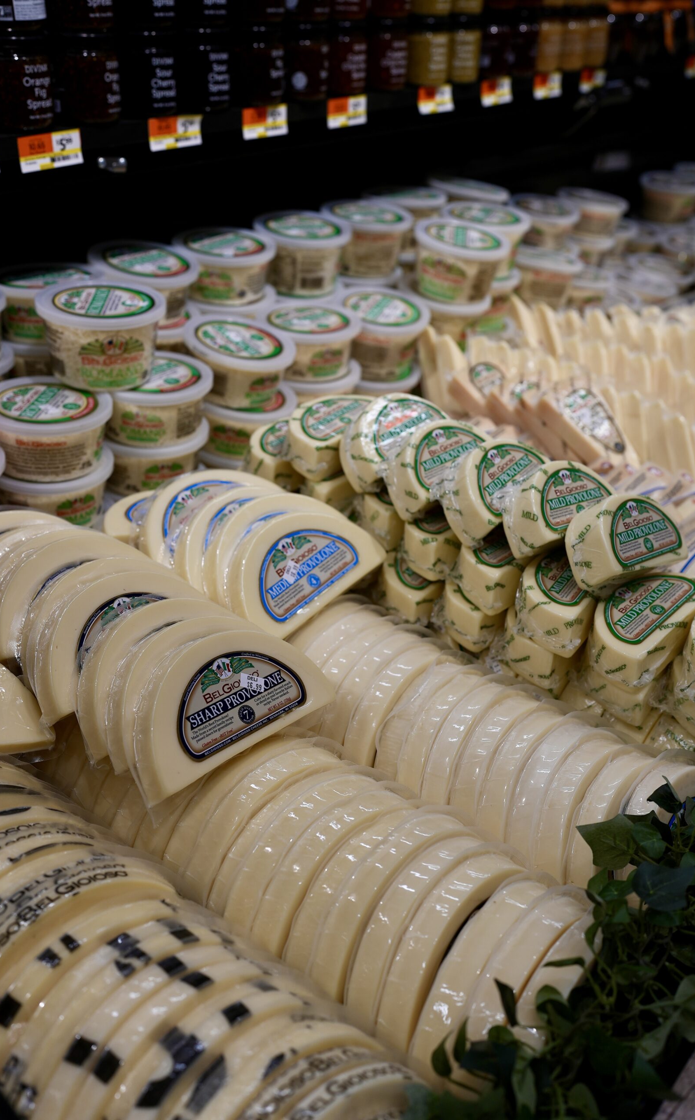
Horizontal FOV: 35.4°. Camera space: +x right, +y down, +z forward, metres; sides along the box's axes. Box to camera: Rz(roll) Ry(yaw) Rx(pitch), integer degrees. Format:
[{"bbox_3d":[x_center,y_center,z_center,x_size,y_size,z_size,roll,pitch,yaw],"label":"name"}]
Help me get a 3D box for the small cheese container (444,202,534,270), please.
[{"bbox_3d":[0.177,-0.416,1.425,0.115,0.073,0.115,7,31,0],"label":"small cheese container"}]

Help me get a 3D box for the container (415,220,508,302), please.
[{"bbox_3d":[0.134,-0.367,1.353,0.117,0.073,0.117,8,35,-6],"label":"container"}]

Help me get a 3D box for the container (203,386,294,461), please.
[{"bbox_3d":[-0.114,-0.156,1.175,0.115,0.059,0.115,6,31,0],"label":"container"}]

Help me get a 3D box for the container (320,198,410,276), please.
[{"bbox_3d":[0.022,-0.407,1.384,0.115,0.073,0.115,7,31,0],"label":"container"}]

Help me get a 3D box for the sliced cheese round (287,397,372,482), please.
[{"bbox_3d":[-0.014,-0.119,1.023,0.068,0.038,0.109,28,43,30],"label":"sliced cheese round"}]

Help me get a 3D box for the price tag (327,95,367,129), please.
[{"bbox_3d":[0.000,-0.506,1.230,0.003,0.031,0.064,23,36,39],"label":"price tag"}]

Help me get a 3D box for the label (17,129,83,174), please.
[{"bbox_3d":[-0.271,-0.374,0.995,0.003,0.031,0.064,24,37,38],"label":"label"}]

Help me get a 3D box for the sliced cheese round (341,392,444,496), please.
[{"bbox_3d":[0.042,-0.114,1.000,0.112,0.040,0.067,-27,84,-38],"label":"sliced cheese round"}]

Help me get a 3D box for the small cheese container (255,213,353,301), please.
[{"bbox_3d":[-0.057,-0.371,1.328,0.117,0.073,0.117,4,34,-3],"label":"small cheese container"}]

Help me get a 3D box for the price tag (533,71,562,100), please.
[{"bbox_3d":[0.283,-0.667,1.533,0.002,0.032,0.066,19,34,40],"label":"price tag"}]

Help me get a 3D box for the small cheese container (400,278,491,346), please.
[{"bbox_3d":[0.118,-0.306,1.364,0.117,0.067,0.117,9,34,0],"label":"small cheese container"}]

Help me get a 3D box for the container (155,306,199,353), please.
[{"bbox_3d":[-0.224,-0.245,1.204,0.117,0.058,0.117,32,40,32],"label":"container"}]

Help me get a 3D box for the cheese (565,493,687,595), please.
[{"bbox_3d":[0.246,-0.018,0.977,0.103,0.040,0.068,-8,69,-37],"label":"cheese"}]

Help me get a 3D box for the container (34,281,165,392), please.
[{"bbox_3d":[-0.225,-0.206,1.009,0.117,0.072,0.117,3,31,-2],"label":"container"}]

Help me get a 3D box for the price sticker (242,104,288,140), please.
[{"bbox_3d":[-0.090,-0.480,1.193,0.002,0.032,0.066,19,34,40],"label":"price sticker"}]

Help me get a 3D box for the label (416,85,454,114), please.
[{"bbox_3d":[0.113,-0.583,1.378,0.002,0.032,0.066,19,34,40],"label":"label"}]

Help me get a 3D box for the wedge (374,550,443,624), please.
[{"bbox_3d":[0.080,0.020,1.076,0.104,0.043,0.067,-30,45,-33],"label":"wedge"}]

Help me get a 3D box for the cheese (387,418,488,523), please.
[{"bbox_3d":[0.090,-0.098,1.066,0.115,0.039,0.070,-26,85,-33],"label":"cheese"}]

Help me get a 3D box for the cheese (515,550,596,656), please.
[{"bbox_3d":[0.184,0.026,0.932,0.070,0.039,0.115,23,37,28],"label":"cheese"}]

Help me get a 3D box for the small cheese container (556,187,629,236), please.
[{"bbox_3d":[0.426,-0.605,1.905,0.115,0.059,0.115,7,33,0],"label":"small cheese container"}]

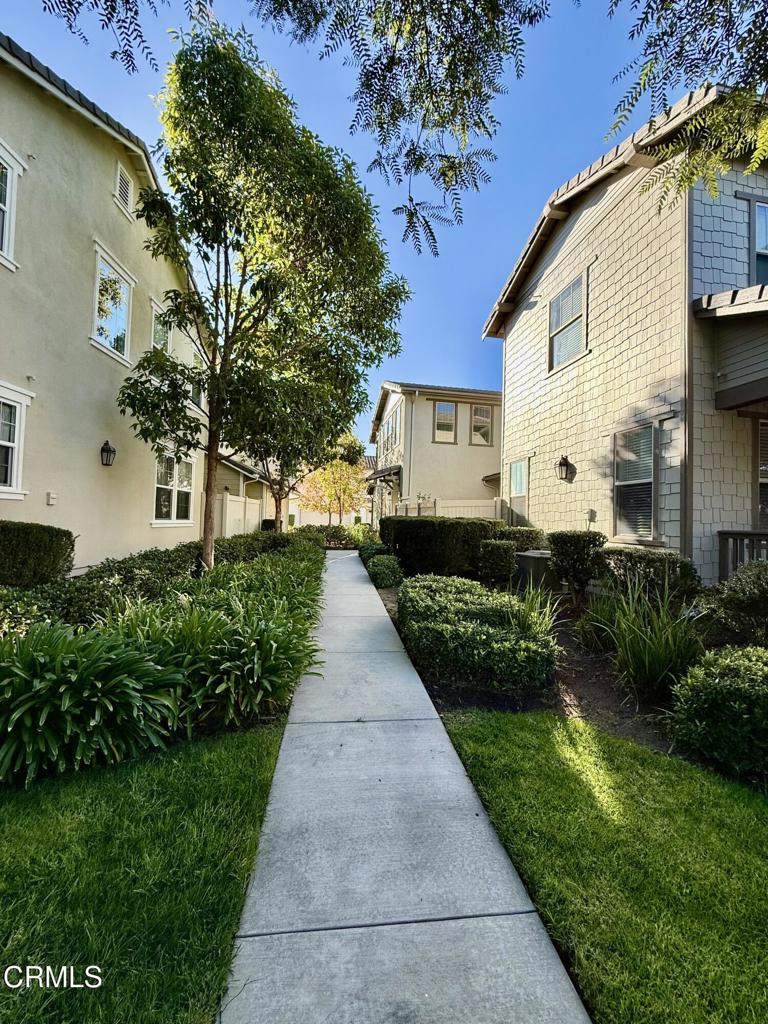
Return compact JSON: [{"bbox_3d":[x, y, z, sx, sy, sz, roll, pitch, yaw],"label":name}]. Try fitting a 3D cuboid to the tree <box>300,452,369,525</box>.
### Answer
[{"bbox_3d":[-2.630,-0.823,22.000,3.500,4.500,3.400,2,-2,-6],"label":"tree"}]

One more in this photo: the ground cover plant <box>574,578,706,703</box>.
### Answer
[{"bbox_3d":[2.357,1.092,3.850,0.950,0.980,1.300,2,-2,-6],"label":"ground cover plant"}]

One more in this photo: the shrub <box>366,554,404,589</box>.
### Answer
[{"bbox_3d":[0.010,1.135,7.900,0.690,0.620,0.680,2,-2,-6],"label":"shrub"}]

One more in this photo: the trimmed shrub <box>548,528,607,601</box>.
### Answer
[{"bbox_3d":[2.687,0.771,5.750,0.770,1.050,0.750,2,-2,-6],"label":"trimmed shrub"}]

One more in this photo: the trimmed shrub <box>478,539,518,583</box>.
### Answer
[{"bbox_3d":[2.212,0.995,8.000,0.740,0.860,0.720,2,-2,-6],"label":"trimmed shrub"}]

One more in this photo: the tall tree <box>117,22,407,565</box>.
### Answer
[{"bbox_3d":[-2.110,-3.342,6.800,4.400,9.000,4.100,2,-2,-6],"label":"tall tree"}]

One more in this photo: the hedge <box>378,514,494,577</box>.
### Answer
[{"bbox_3d":[1.207,0.780,10.100,2.150,1.300,2.300,2,-2,-6],"label":"hedge"}]

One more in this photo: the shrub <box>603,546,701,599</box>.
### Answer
[{"bbox_3d":[3.284,0.823,5.200,0.650,0.780,1.000,2,-2,-6],"label":"shrub"}]

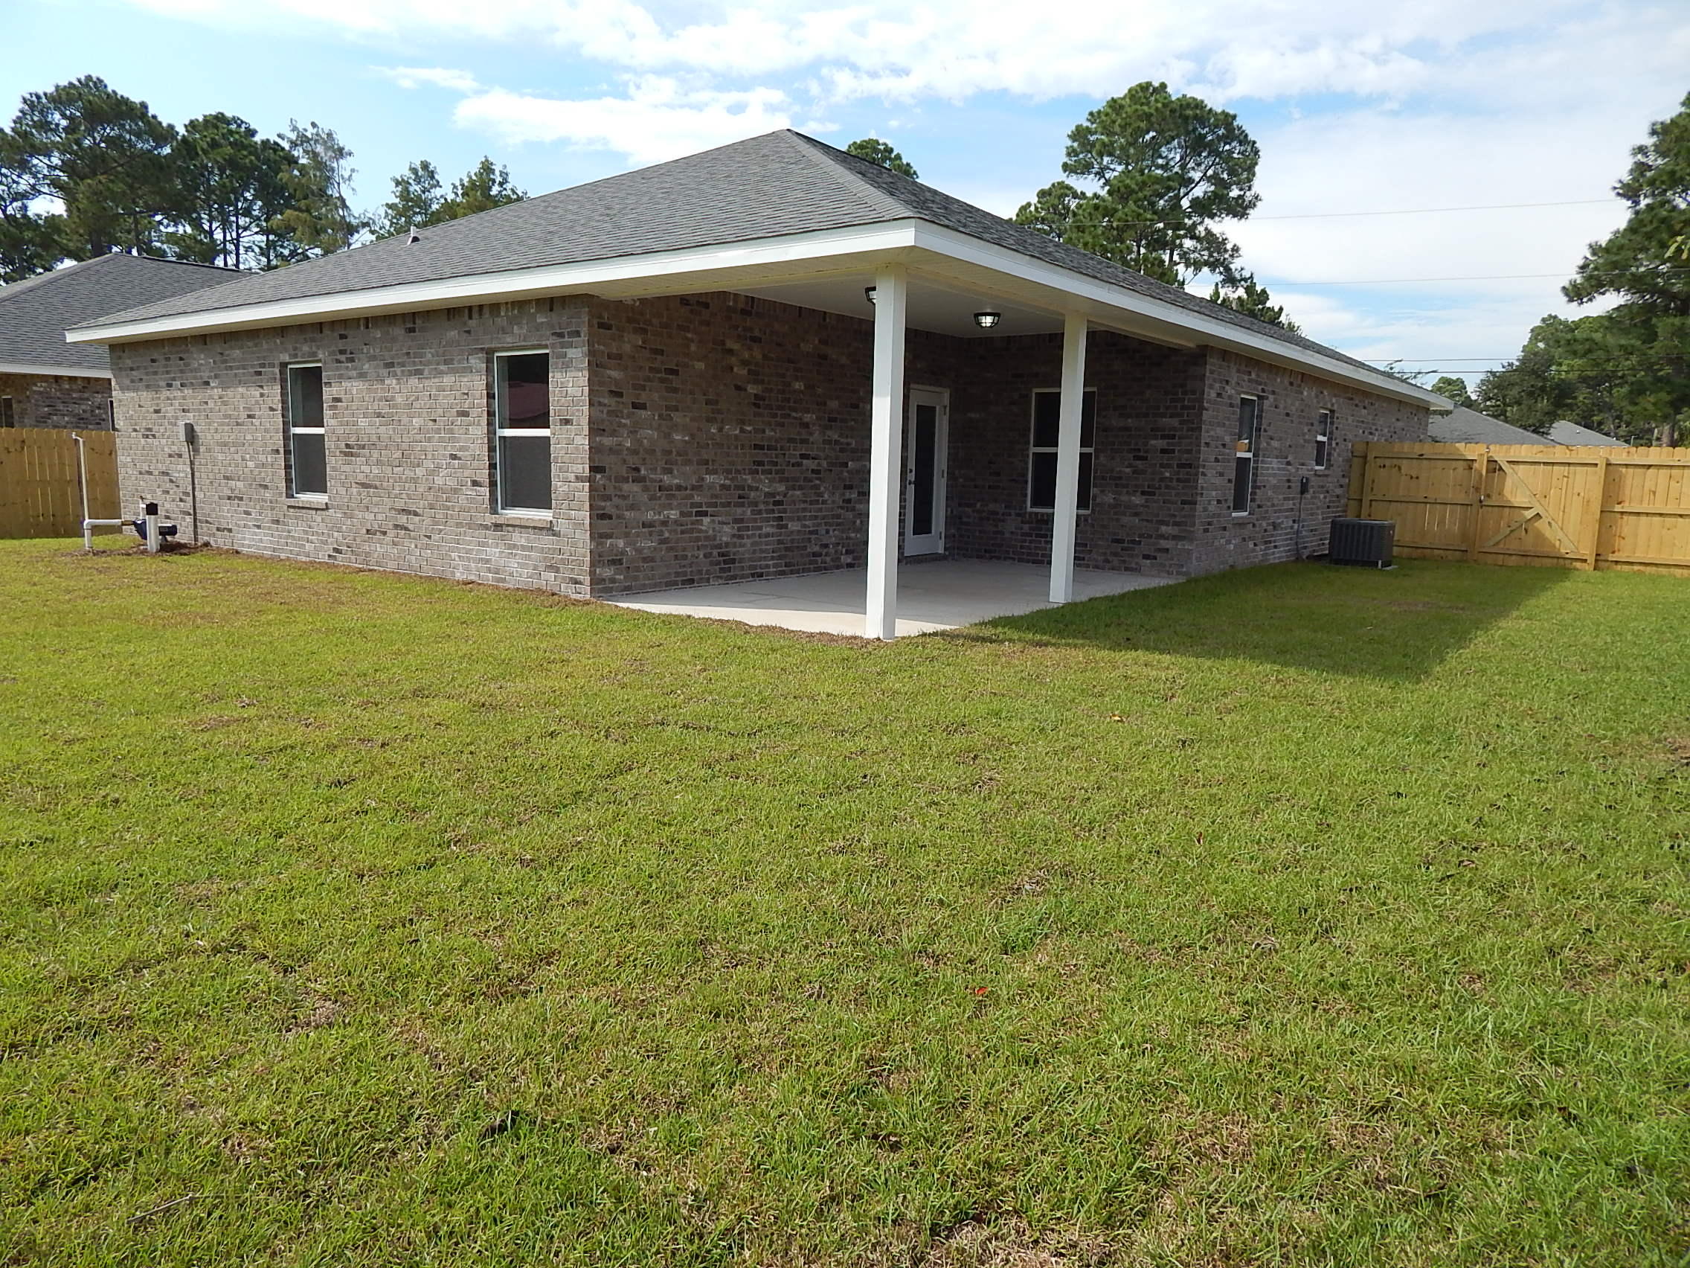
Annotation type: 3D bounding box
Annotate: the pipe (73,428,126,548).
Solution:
[{"bbox_3d":[-9.067,-1.726,13.629,0.540,1.420,0.100,-5,11,-35],"label":"pipe"}]

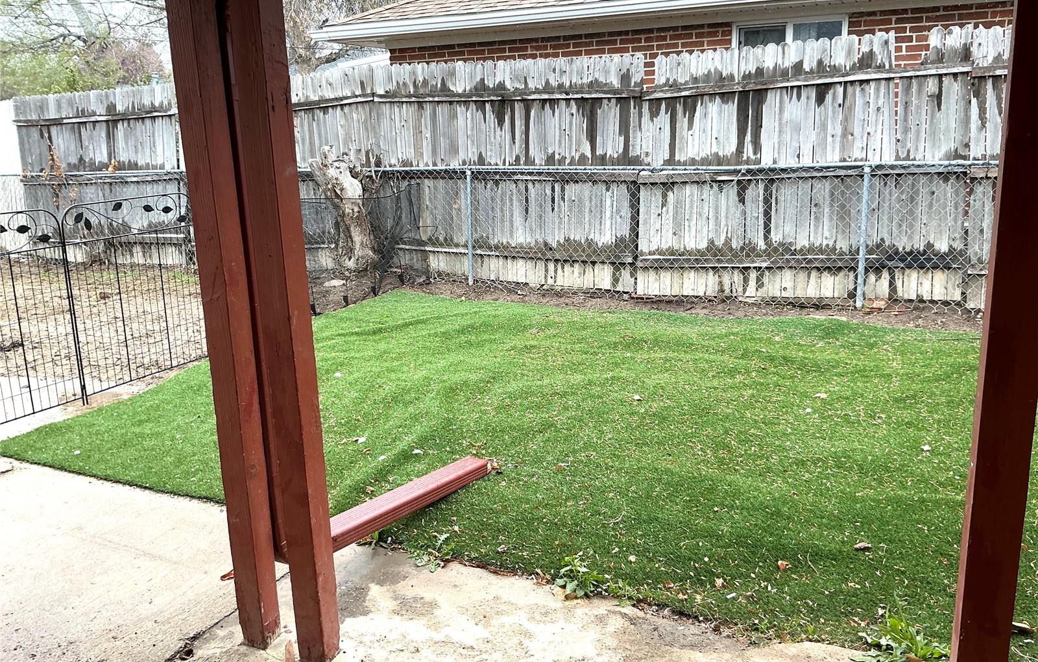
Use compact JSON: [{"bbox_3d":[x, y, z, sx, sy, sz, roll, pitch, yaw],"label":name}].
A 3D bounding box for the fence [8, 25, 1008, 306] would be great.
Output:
[{"bbox_3d":[-1.208,-1.393,7.597,9.900,1.880,0.150,4,13,24],"label":"fence"}]

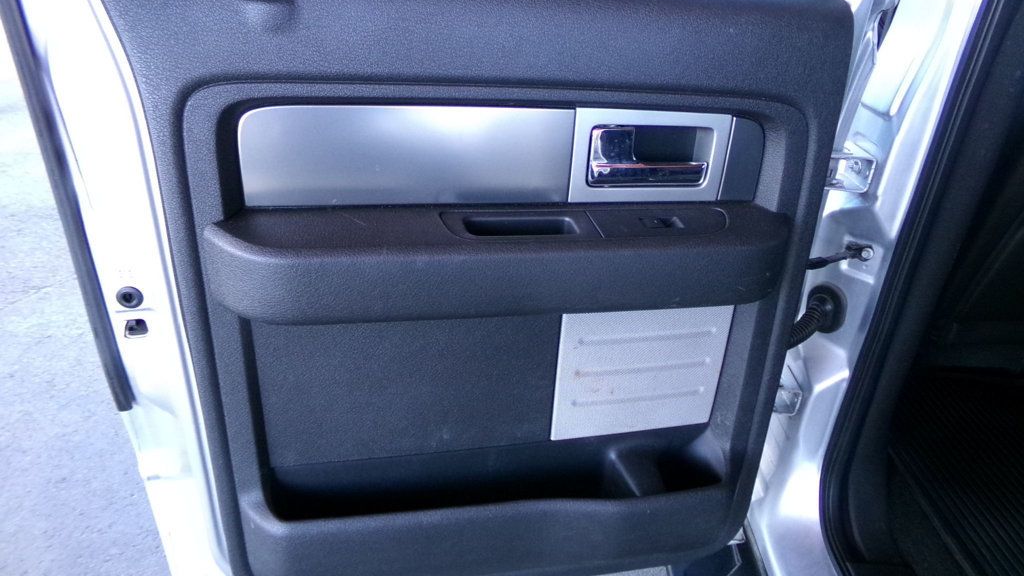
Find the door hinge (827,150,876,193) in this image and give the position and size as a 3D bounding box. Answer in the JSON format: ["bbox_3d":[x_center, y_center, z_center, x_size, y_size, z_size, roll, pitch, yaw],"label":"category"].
[{"bbox_3d":[0.442,-0.152,0.930,0.056,0.046,0.045,1,28,-4],"label":"door hinge"}]

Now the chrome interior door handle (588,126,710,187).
[{"bbox_3d":[0.153,-0.146,0.789,0.130,0.060,0.032,-3,25,-16],"label":"chrome interior door handle"}]

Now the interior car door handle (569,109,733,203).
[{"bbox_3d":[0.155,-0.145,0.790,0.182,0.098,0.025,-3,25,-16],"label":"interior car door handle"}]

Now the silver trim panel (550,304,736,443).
[{"bbox_3d":[0.167,0.109,0.910,0.226,0.175,0.018,-3,25,-16],"label":"silver trim panel"}]

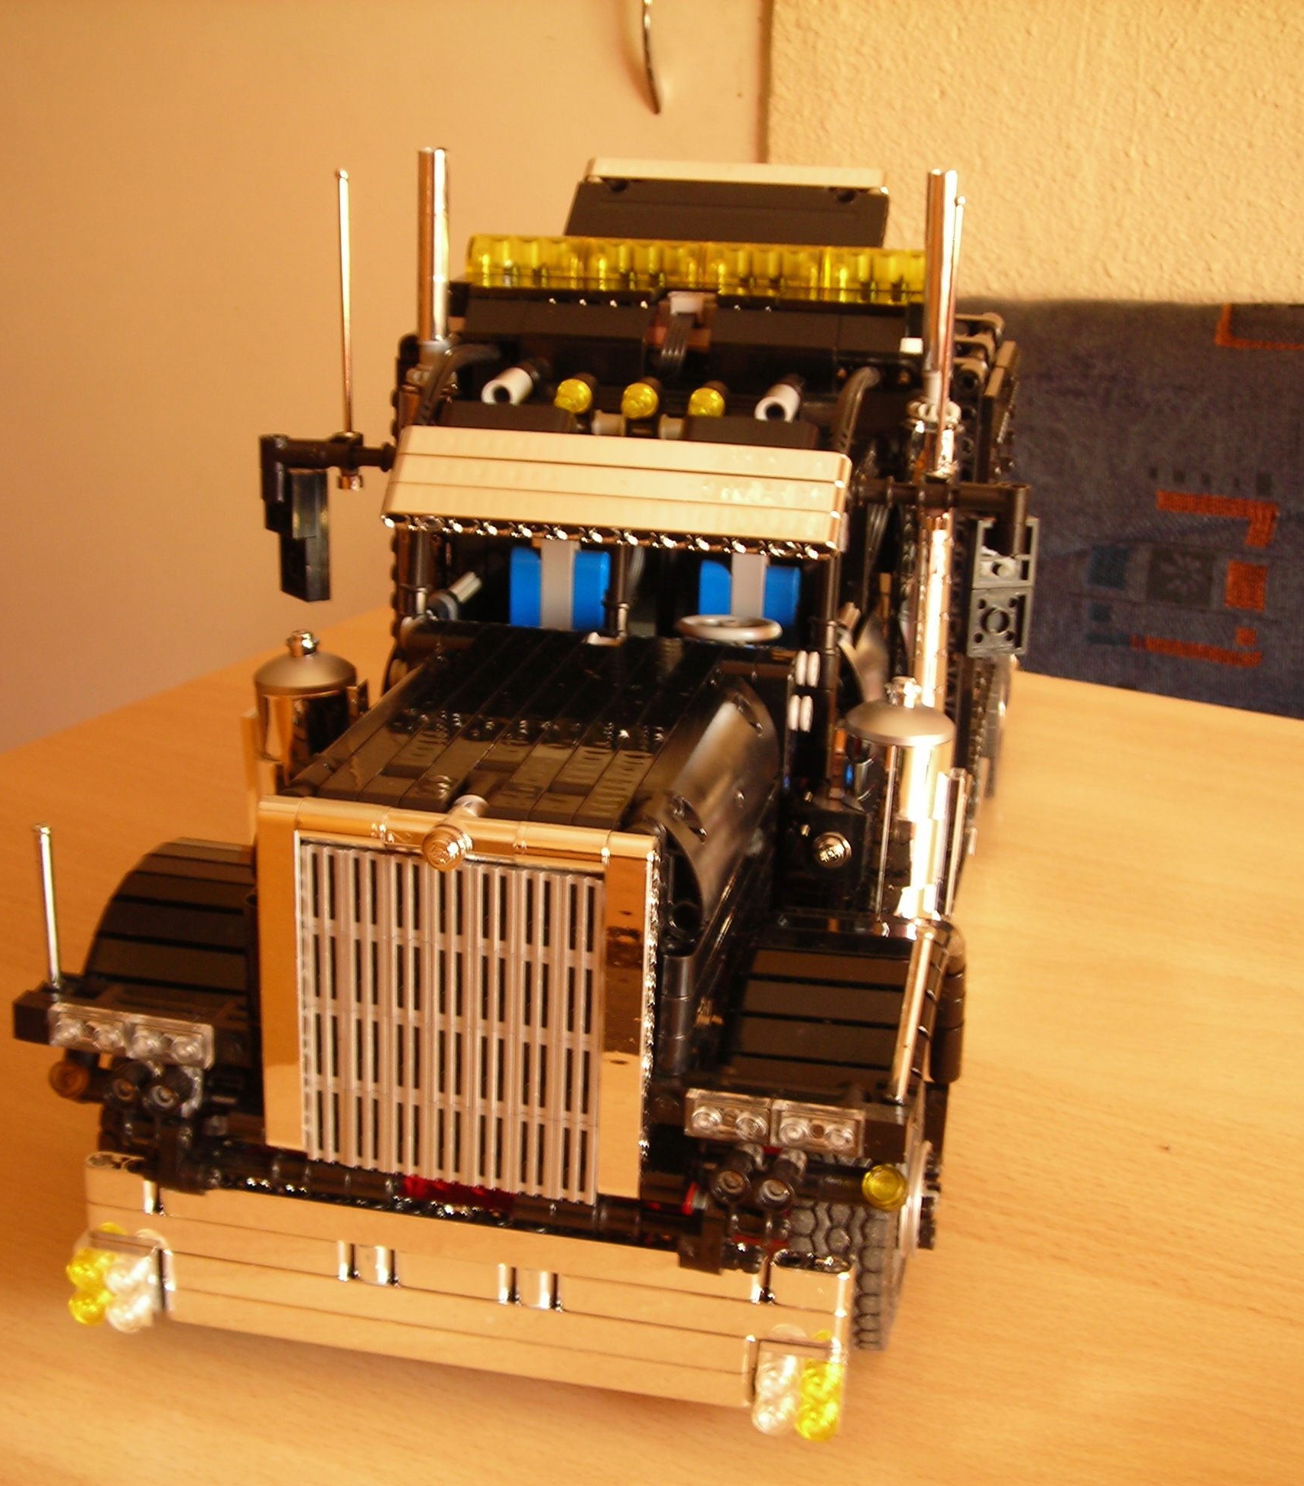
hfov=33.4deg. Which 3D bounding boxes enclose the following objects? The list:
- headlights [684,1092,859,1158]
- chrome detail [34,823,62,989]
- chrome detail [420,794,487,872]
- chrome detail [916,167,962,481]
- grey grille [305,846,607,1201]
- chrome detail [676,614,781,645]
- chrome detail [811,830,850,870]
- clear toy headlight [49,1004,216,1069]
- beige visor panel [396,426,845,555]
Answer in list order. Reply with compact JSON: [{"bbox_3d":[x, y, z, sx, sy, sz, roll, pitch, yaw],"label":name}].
[{"bbox_3d":[0.022,0.069,0.390,0.032,0.008,0.006,4,19,12],"label":"headlights"},{"bbox_3d":[-0.115,0.032,0.414,0.004,0.035,0.004,6,19,12],"label":"chrome detail"},{"bbox_3d":[-0.035,0.016,0.386,0.008,0.008,0.017,6,19,12],"label":"chrome detail"},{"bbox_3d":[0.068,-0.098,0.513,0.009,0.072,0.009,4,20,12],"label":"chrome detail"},{"bbox_3d":[-0.036,0.050,0.397,0.056,0.064,0.004,6,19,12],"label":"grey grille"},{"bbox_3d":[0.018,-0.027,0.514,0.025,0.005,0.025,2,19,-1],"label":"chrome detail"},{"bbox_3d":[0.038,0.023,0.460,0.008,0.008,0.006,6,19,12],"label":"chrome detail"},{"bbox_3d":[-0.100,0.056,0.416,0.032,0.008,0.005,6,19,12],"label":"clear toy headlight"},{"bbox_3d":[-0.008,-0.056,0.483,0.104,0.008,0.024,6,62,10],"label":"beige visor panel"}]

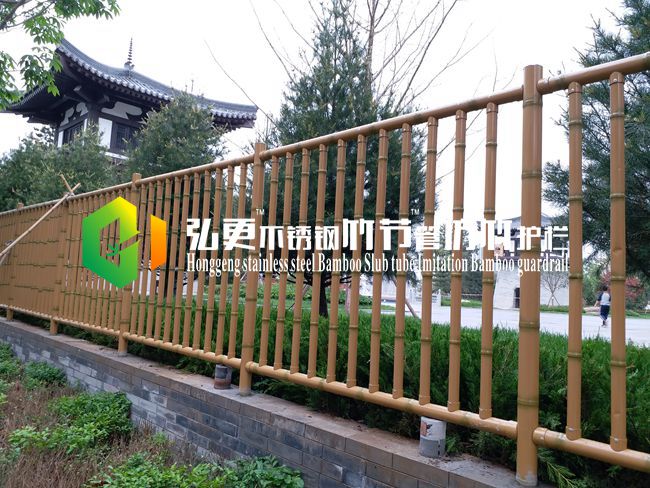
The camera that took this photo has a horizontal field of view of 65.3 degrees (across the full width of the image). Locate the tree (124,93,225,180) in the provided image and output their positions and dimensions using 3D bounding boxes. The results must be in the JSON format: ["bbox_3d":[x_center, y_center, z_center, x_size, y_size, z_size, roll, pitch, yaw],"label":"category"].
[{"bbox_3d":[-3.017,-0.677,9.824,2.200,4.600,2.200,3,-4,0],"label":"tree"}]

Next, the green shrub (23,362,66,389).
[{"bbox_3d":[-2.790,1.285,5.062,0.330,0.220,0.380,7,-6,-44],"label":"green shrub"}]

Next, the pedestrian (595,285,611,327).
[{"bbox_3d":[11.182,2.506,20.336,0.580,1.680,0.420,1,-5,25],"label":"pedestrian"}]

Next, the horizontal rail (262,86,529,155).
[{"bbox_3d":[0.220,-0.645,2.891,0.060,0.060,1.860,7,-6,-44],"label":"horizontal rail"}]

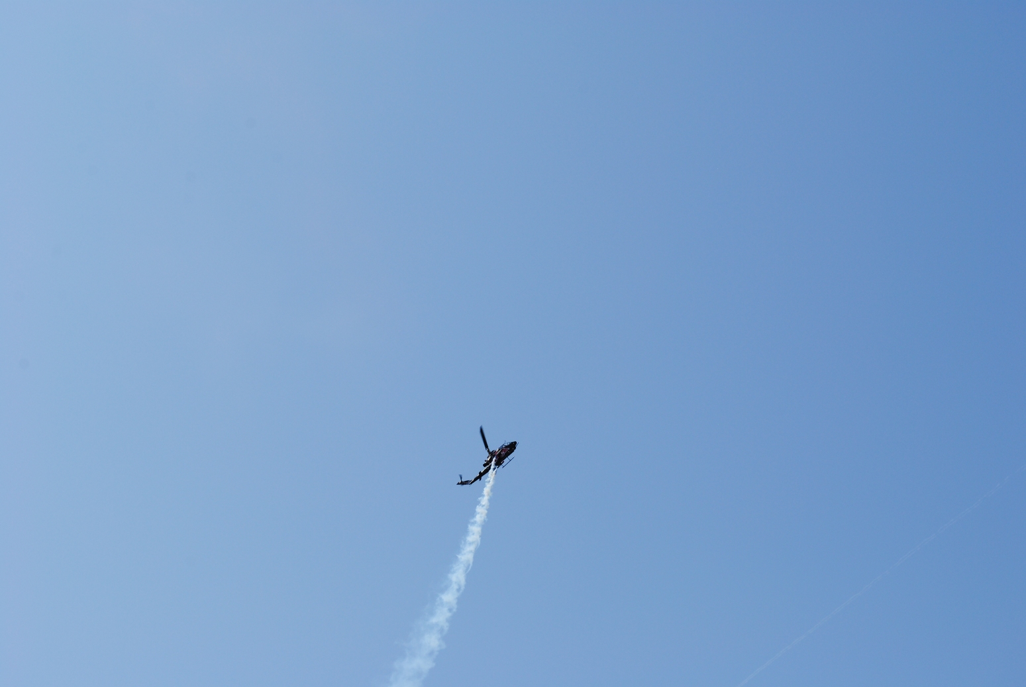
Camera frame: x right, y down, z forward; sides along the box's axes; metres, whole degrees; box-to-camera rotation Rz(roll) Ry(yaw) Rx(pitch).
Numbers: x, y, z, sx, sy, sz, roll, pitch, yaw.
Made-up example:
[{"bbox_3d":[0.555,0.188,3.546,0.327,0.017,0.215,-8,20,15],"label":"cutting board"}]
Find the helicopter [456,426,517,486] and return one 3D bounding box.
[{"bbox_3d":[-4.120,21.680,418.740,4.150,13.700,13.300,27,-33,40],"label":"helicopter"}]

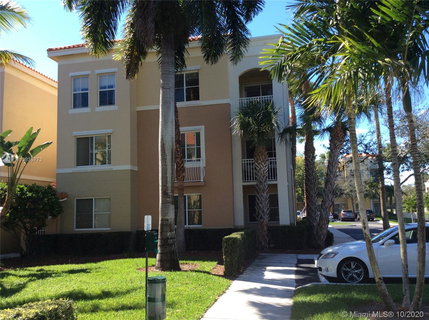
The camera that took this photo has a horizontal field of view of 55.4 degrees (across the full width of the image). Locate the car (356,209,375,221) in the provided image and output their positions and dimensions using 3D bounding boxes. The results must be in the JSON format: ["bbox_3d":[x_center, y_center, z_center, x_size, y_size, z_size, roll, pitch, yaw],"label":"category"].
[{"bbox_3d":[19.427,6.951,52.366,1.850,1.600,4.600,-3,-7,12],"label":"car"}]

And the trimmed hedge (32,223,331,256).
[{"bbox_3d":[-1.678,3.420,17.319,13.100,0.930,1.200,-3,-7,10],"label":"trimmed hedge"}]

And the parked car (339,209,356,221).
[{"bbox_3d":[17.137,7.110,52.868,1.830,1.550,4.600,-3,-7,12],"label":"parked car"}]

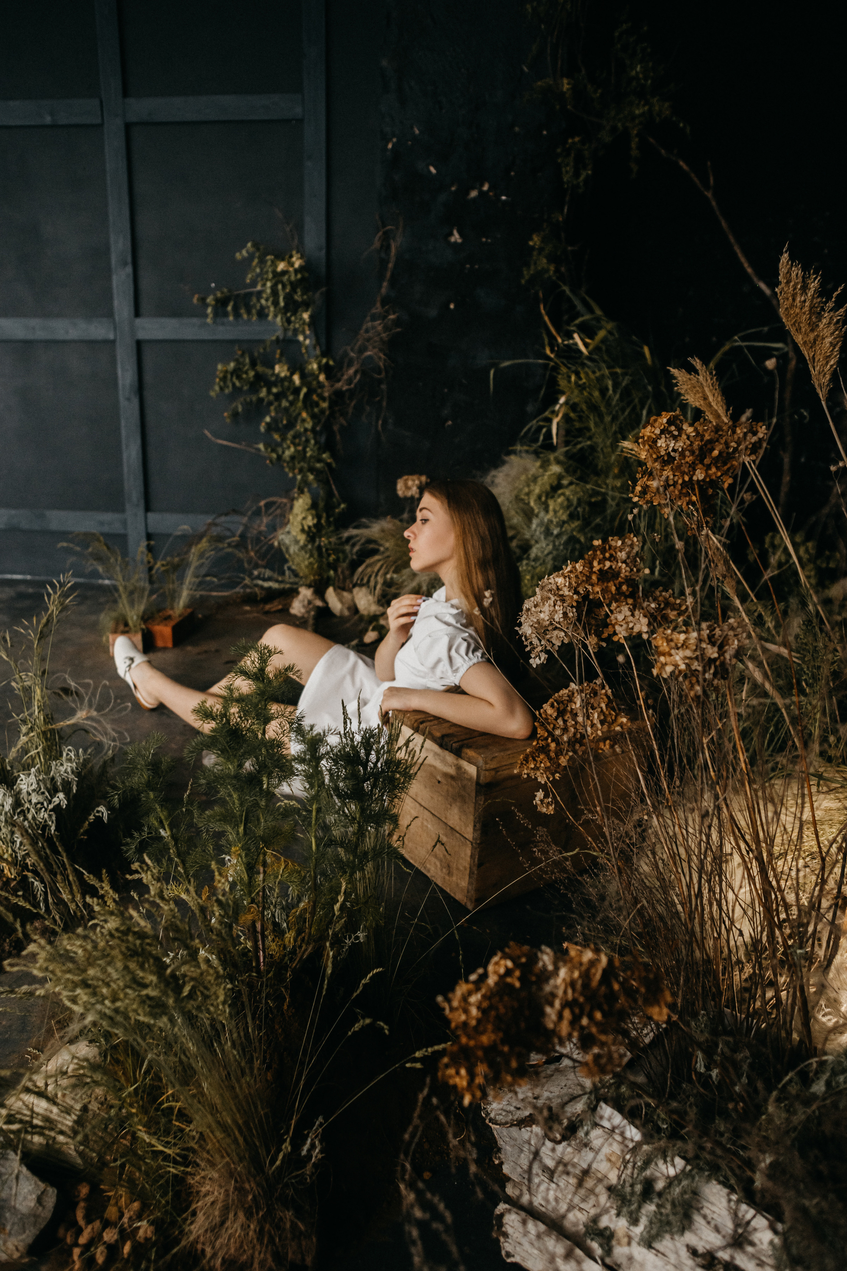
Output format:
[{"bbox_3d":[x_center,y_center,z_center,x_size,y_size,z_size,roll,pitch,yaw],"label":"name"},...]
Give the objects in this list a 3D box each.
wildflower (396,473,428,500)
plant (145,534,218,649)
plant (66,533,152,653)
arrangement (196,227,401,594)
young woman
[{"bbox_3d":[-0.049,-0.670,3.797,0.150,0.120,0.140,1,13,0],"label":"wildflower"},{"bbox_3d":[-1.048,-0.214,3.671,0.310,0.480,0.330,3,13,7],"label":"plant"},{"bbox_3d":[-1.313,-0.189,3.535,0.350,0.480,0.330,3,13,7],"label":"plant"},{"bbox_3d":[-0.661,-1.133,4.483,1.060,1.880,0.550,3,13,7],"label":"arrangement"},{"bbox_3d":[-0.372,-0.024,2.221,1.560,0.790,0.520,9,15,31],"label":"young woman"}]

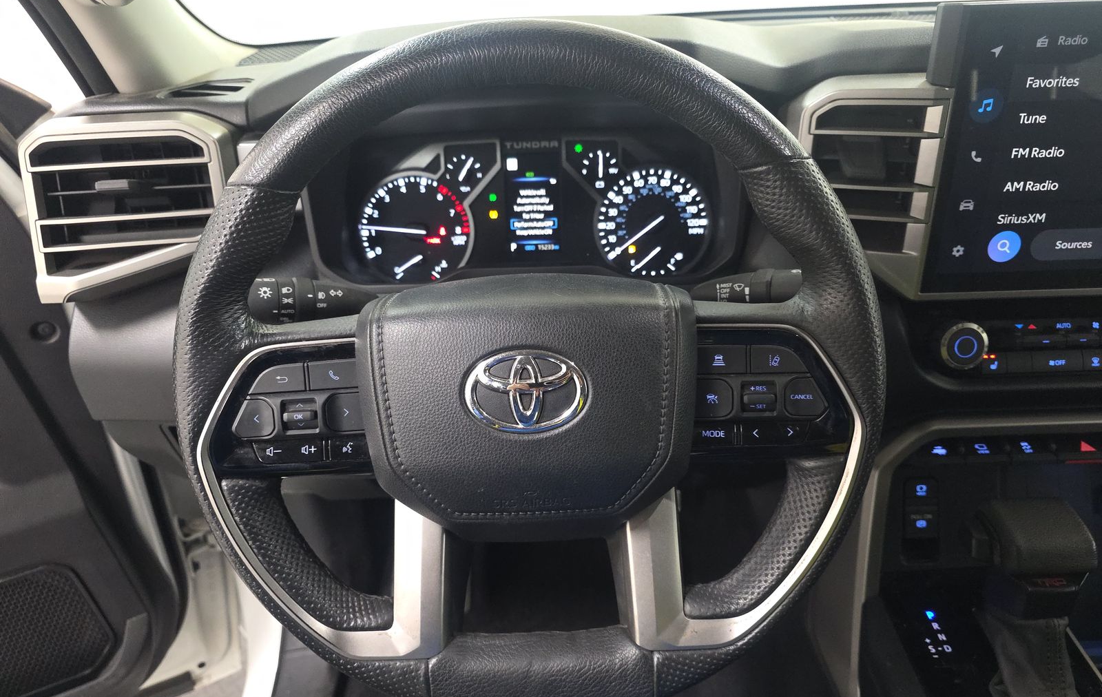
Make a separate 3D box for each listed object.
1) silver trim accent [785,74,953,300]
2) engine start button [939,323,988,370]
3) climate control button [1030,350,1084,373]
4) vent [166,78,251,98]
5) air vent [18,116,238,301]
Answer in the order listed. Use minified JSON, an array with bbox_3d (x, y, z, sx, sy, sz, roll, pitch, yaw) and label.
[{"bbox_3d":[0.218,-0.114,0.512,0.095,0.145,0.045,6,23,12],"label":"silver trim accent"},{"bbox_3d":[0.300,-0.003,0.535,0.033,0.033,0.017,-1,19,2],"label":"engine start button"},{"bbox_3d":[0.378,0.009,0.548,0.037,0.017,0.010,-1,19,2],"label":"climate control button"},{"bbox_3d":[-0.262,-0.199,0.560,0.056,0.012,0.042,-6,31,-7],"label":"vent"},{"bbox_3d":[-0.299,-0.103,0.530,0.130,0.122,0.045,-6,21,-8],"label":"air vent"}]

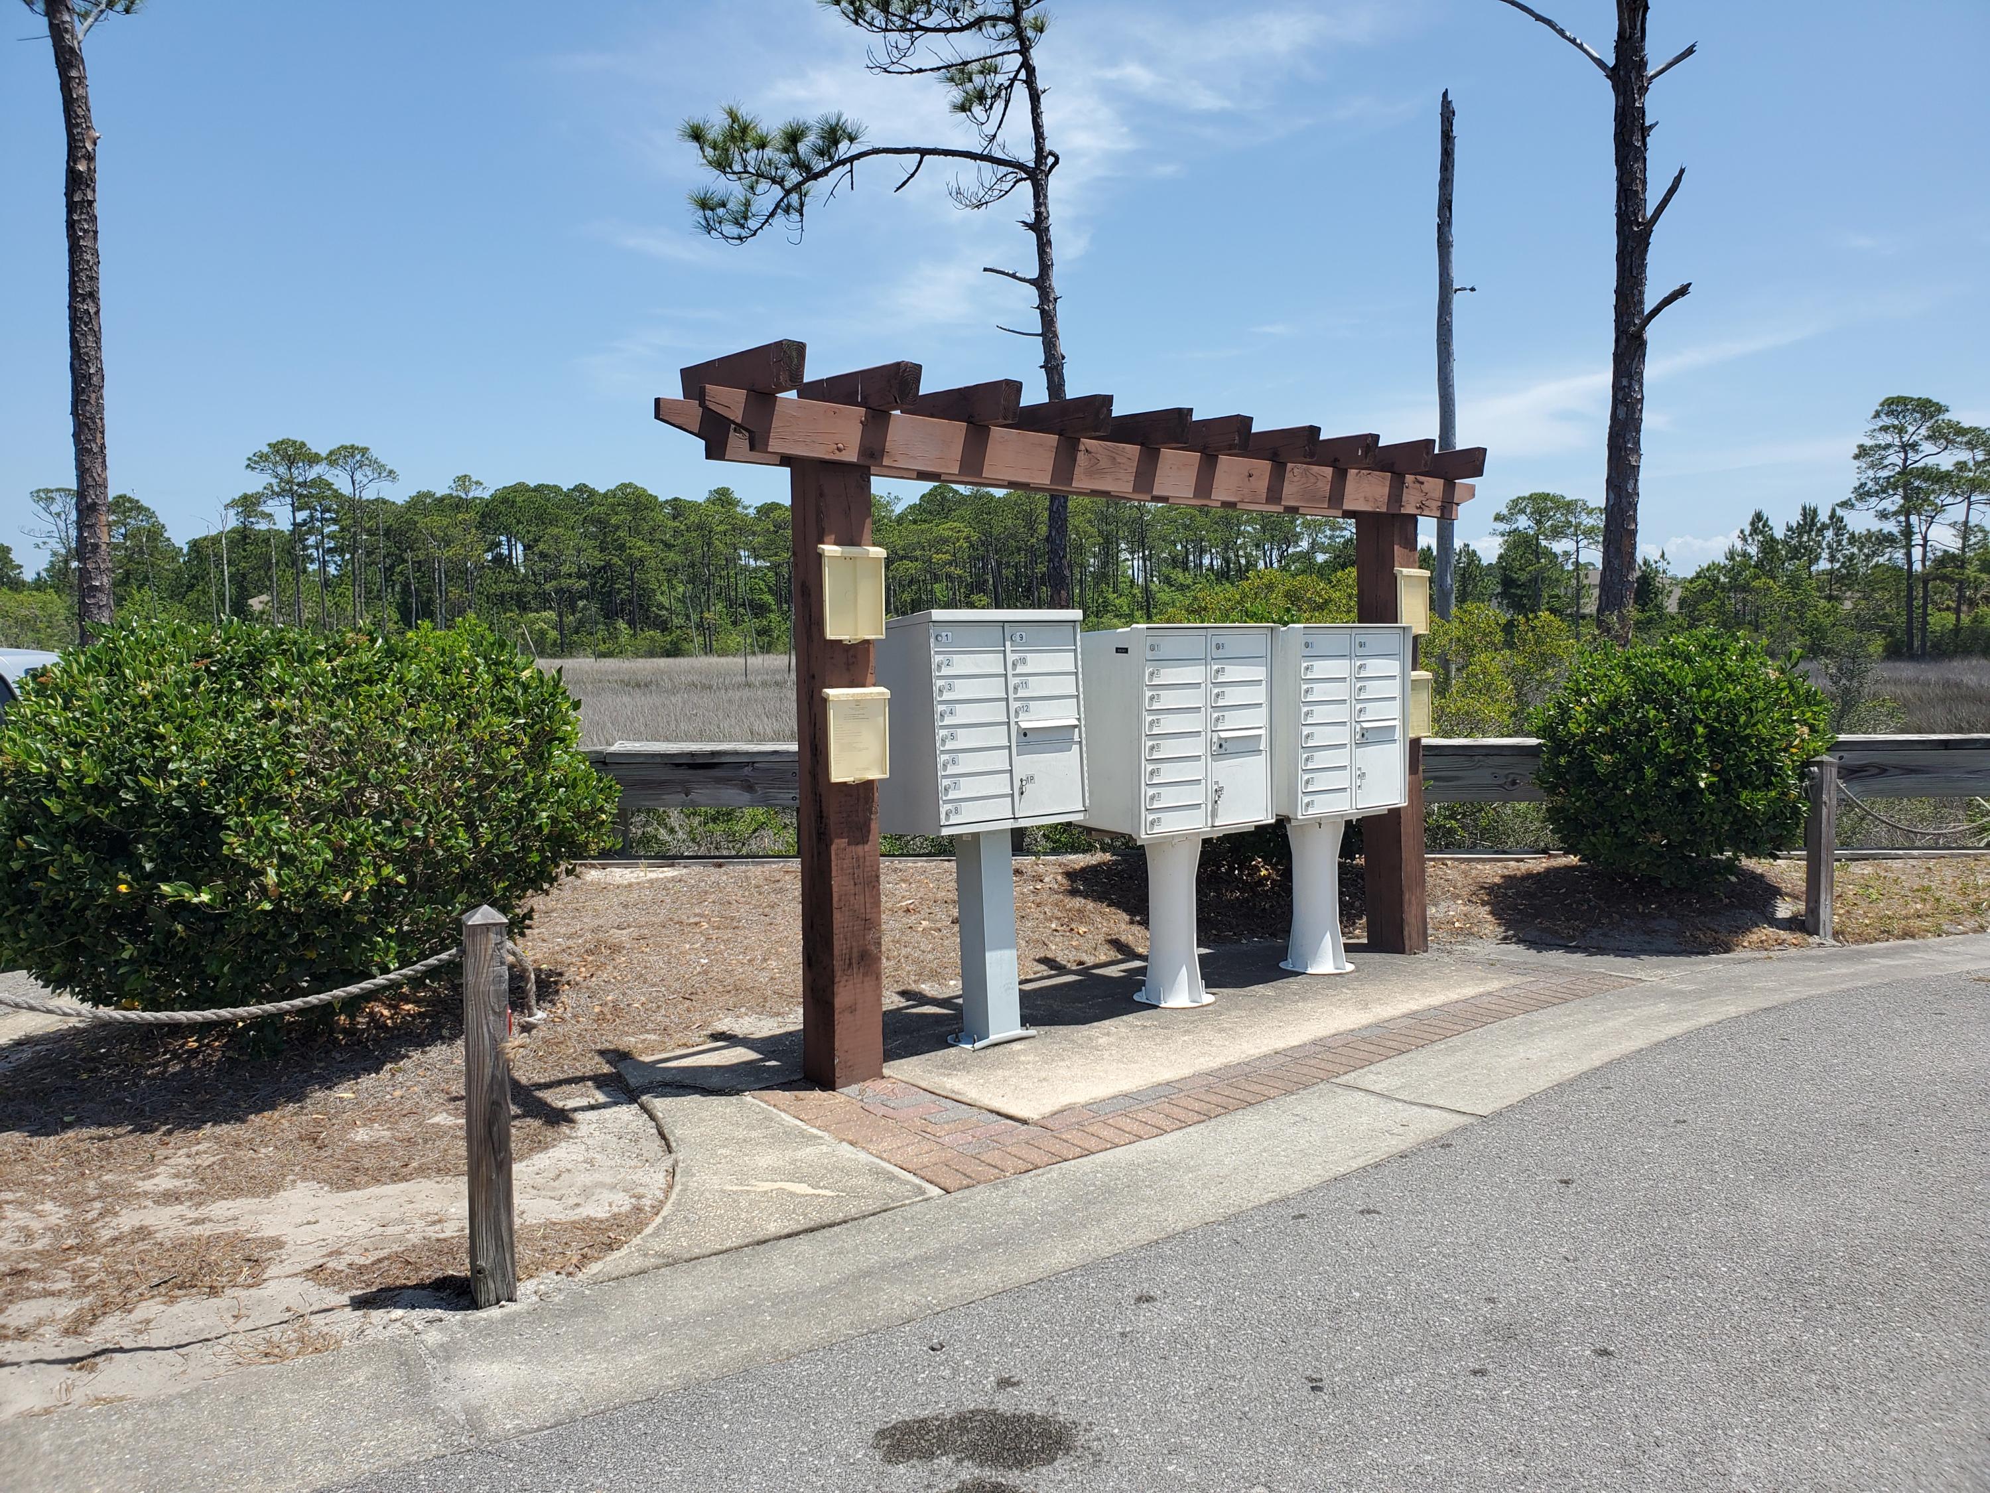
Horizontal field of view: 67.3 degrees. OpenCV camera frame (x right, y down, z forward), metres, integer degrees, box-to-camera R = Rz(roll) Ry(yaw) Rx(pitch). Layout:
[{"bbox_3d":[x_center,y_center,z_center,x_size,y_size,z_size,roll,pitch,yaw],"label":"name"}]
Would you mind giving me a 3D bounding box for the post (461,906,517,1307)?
[{"bbox_3d":[-1.142,0.810,3.385,0.093,0.900,0.093,-3,4,-30],"label":"post"}]

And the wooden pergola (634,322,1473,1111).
[{"bbox_3d":[0.705,-0.142,6.223,4.482,2.424,0.615,-4,5,-42],"label":"wooden pergola"}]

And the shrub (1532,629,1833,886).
[{"bbox_3d":[3.787,0.112,8.203,1.660,1.470,1.700,1,4,25],"label":"shrub"}]

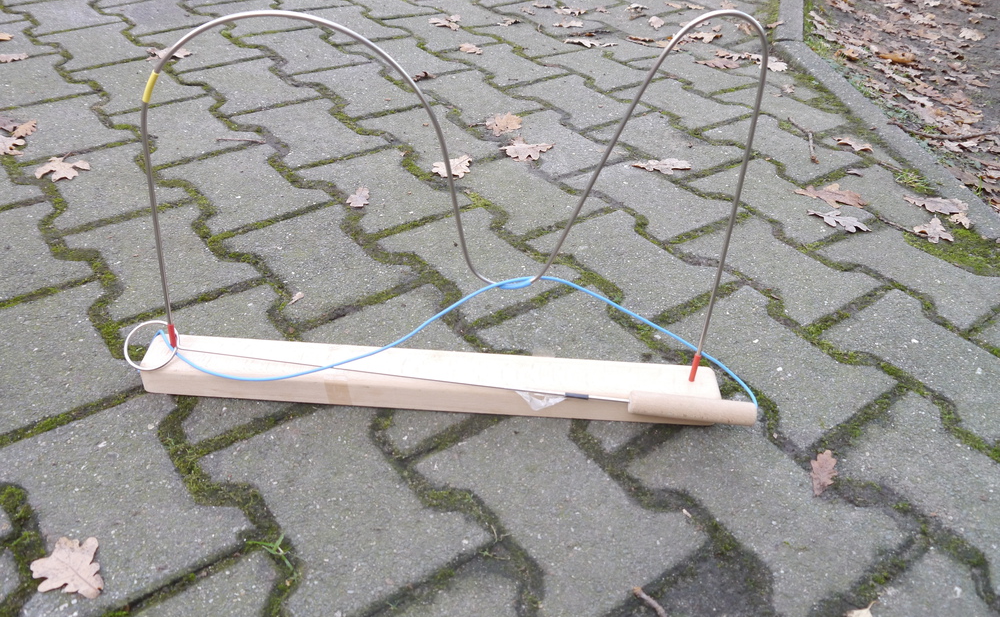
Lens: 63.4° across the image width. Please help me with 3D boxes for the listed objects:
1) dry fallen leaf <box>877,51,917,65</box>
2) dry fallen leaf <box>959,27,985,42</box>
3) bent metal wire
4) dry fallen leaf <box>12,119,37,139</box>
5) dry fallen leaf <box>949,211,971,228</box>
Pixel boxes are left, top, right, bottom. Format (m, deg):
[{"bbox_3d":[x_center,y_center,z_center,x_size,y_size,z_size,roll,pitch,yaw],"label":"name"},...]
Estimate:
[{"bbox_3d":[0.791,-0.498,1.614,0.088,0.022,0.060,5,36,0],"label":"dry fallen leaf"},{"bbox_3d":[0.996,-0.577,1.703,0.064,0.016,0.072,15,38,14],"label":"dry fallen leaf"},{"bbox_3d":[-0.048,-0.080,0.635,0.472,0.326,0.022,4,36,-1],"label":"bent metal wire"},{"bbox_3d":[-0.637,-0.242,1.089,0.030,0.015,0.052,8,37,5],"label":"dry fallen leaf"},{"bbox_3d":[0.603,-0.115,1.052,0.042,0.012,0.026,-26,46,-35],"label":"dry fallen leaf"}]

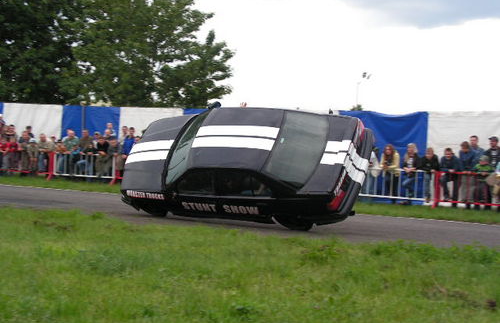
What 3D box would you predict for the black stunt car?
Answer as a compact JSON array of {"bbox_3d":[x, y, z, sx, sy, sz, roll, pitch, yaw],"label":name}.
[{"bbox_3d":[-0.208,-0.005,12.550,4.420,1.730,1.370,2,-35,31],"label":"black stunt car"}]

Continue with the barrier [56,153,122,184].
[{"bbox_3d":[-5.900,0.240,27.400,2.500,1.000,0.500,3,1,22],"label":"barrier"}]

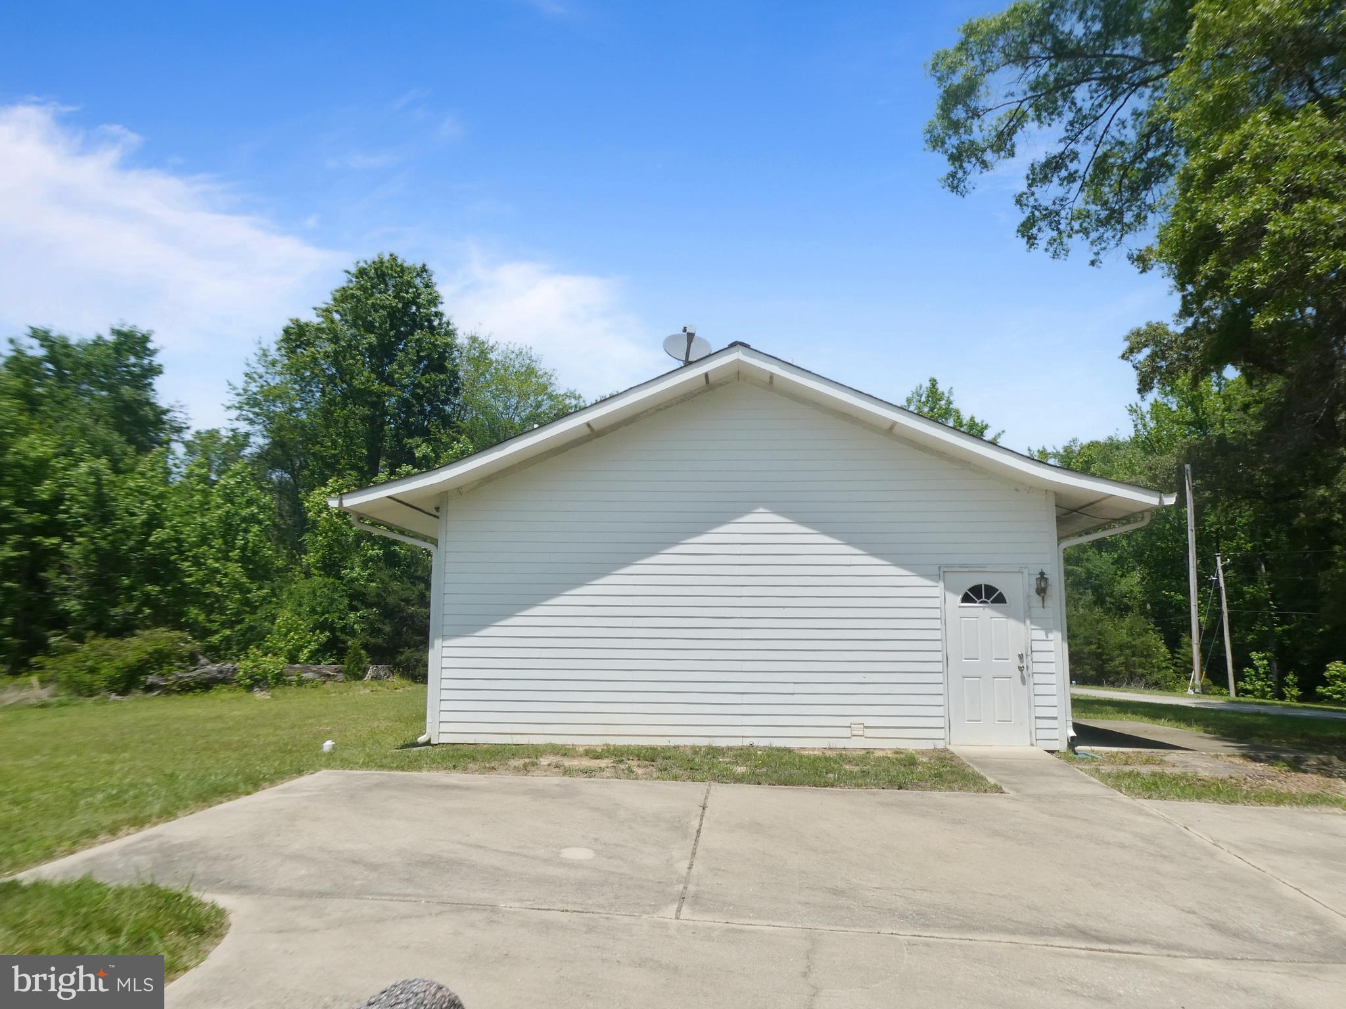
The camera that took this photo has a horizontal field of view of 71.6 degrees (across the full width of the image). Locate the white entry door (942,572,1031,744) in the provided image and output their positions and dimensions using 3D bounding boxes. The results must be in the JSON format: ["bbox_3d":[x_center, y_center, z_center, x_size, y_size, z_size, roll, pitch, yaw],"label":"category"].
[{"bbox_3d":[3.696,1.808,10.971,0.920,2.030,0.050,0,-6,3],"label":"white entry door"}]

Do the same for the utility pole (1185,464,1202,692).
[{"bbox_3d":[23.110,3.246,41.523,0.270,10.101,0.270,-3,-7,29],"label":"utility pole"}]

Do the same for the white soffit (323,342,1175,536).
[{"bbox_3d":[0.805,-0.924,10.805,9.420,1.940,0.070,0,-6,3],"label":"white soffit"}]

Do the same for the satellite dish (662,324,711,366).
[{"bbox_3d":[0.176,-1.979,11.987,0.600,0.560,0.550,0,-6,0],"label":"satellite dish"}]

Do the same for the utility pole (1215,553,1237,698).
[{"bbox_3d":[23.921,5.226,40.384,0.220,6.139,0.220,-6,-8,30],"label":"utility pole"}]

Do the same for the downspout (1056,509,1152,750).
[{"bbox_3d":[5.119,1.428,10.962,1.080,2.700,0.100,0,-6,3],"label":"downspout"}]

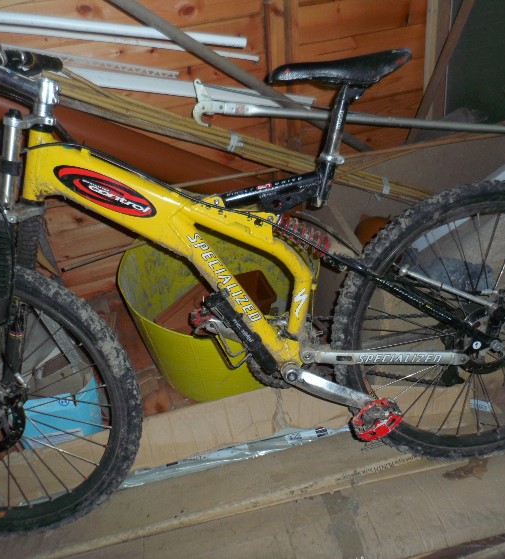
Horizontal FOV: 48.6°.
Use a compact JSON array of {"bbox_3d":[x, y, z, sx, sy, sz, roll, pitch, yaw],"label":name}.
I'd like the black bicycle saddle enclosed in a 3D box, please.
[{"bbox_3d":[0.167,-0.393,1.067,0.270,0.066,0.145,-9,18,-2],"label":"black bicycle saddle"}]

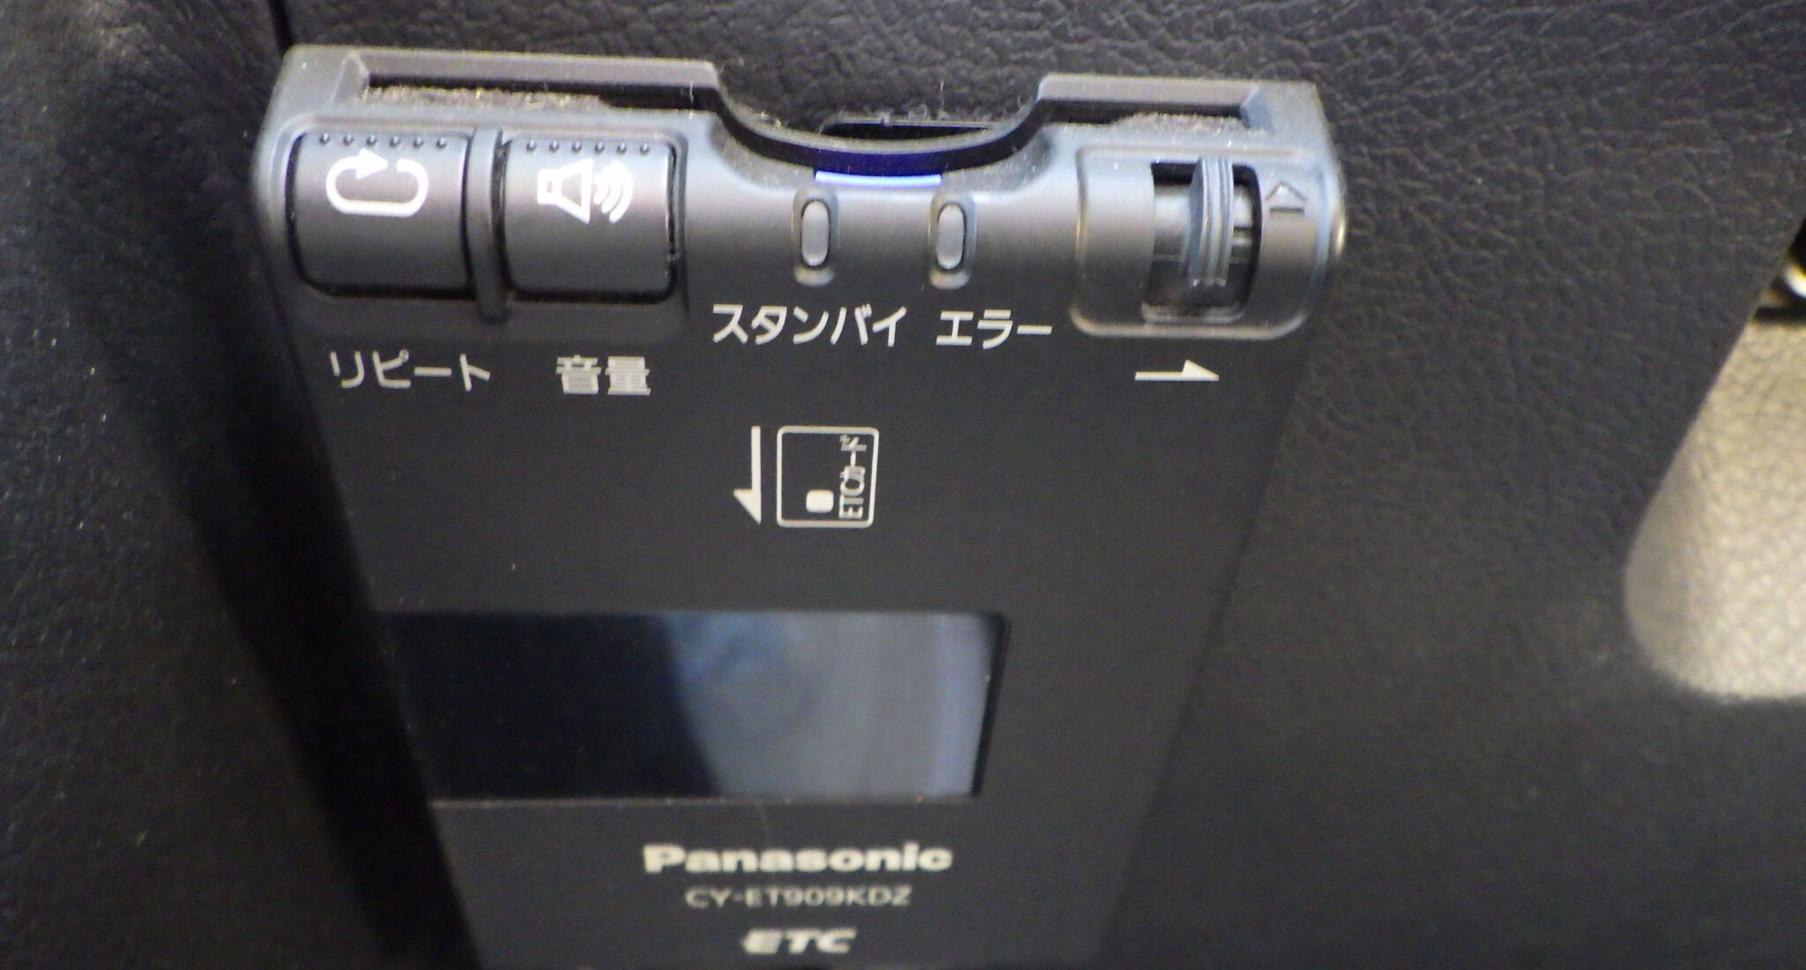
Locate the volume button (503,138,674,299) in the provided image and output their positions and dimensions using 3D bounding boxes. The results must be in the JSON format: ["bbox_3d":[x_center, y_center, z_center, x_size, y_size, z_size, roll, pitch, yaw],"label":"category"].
[{"bbox_3d":[-0.019,-0.016,0.089,0.010,0.009,0.004,1,33,-5],"label":"volume button"}]

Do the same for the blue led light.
[{"bbox_3d":[-0.002,-0.019,0.093,0.008,0.001,0.001,1,25,-5],"label":"blue led light"}]

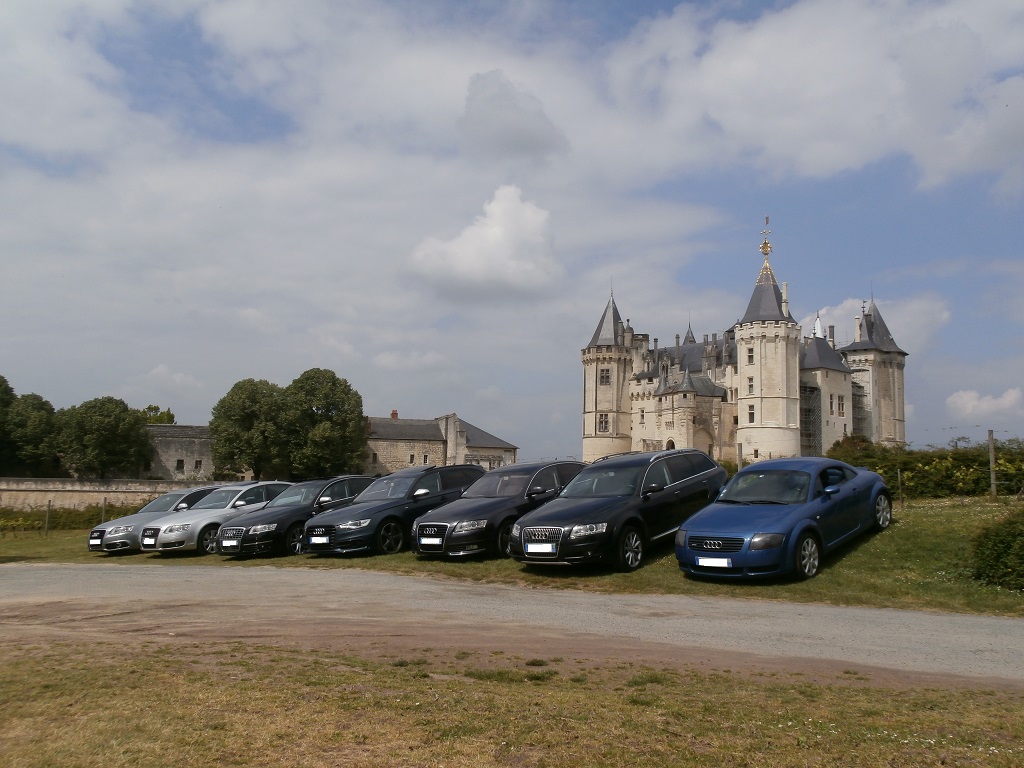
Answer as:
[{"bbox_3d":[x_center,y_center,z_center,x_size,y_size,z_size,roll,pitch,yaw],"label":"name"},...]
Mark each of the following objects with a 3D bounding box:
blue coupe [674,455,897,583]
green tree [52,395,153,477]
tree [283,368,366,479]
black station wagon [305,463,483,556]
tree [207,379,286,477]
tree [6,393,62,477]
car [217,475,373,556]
[{"bbox_3d":[3.903,1.762,12.624,1.764,1.346,4.049,-7,2,45],"label":"blue coupe"},{"bbox_3d":[-42.553,5.909,92.000,10.159,9.226,10.159,1,-5,0],"label":"green tree"},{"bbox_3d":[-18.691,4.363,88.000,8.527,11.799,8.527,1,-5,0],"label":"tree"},{"bbox_3d":[-1.976,2.497,18.078,1.874,1.461,4.927,-9,-4,38],"label":"black station wagon"},{"bbox_3d":[-26.127,4.859,88.000,8.329,10.808,8.329,1,-5,0],"label":"tree"},{"bbox_3d":[-50.246,5.763,93.000,6.916,9.745,6.916,1,-5,0],"label":"tree"},{"bbox_3d":[-4.186,2.796,19.462,1.855,1.459,4.923,-7,-2,34],"label":"car"}]

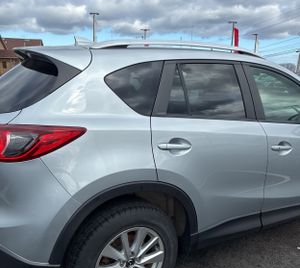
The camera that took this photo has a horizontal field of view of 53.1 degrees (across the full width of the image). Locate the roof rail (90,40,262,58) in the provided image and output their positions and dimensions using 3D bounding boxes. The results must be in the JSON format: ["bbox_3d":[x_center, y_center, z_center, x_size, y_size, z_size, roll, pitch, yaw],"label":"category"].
[{"bbox_3d":[0.281,-0.609,2.121,1.480,0.088,0.060,-6,11,-29],"label":"roof rail"}]

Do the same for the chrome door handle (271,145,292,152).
[{"bbox_3d":[1.005,0.105,2.288,0.226,0.040,0.050,1,8,-30],"label":"chrome door handle"}]

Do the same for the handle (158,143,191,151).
[{"bbox_3d":[0.152,0.077,1.790,0.228,0.040,0.050,1,8,-30],"label":"handle"}]

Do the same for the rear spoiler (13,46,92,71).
[{"bbox_3d":[-0.791,-0.531,2.178,0.380,0.165,1.200,-2,9,-30],"label":"rear spoiler"}]

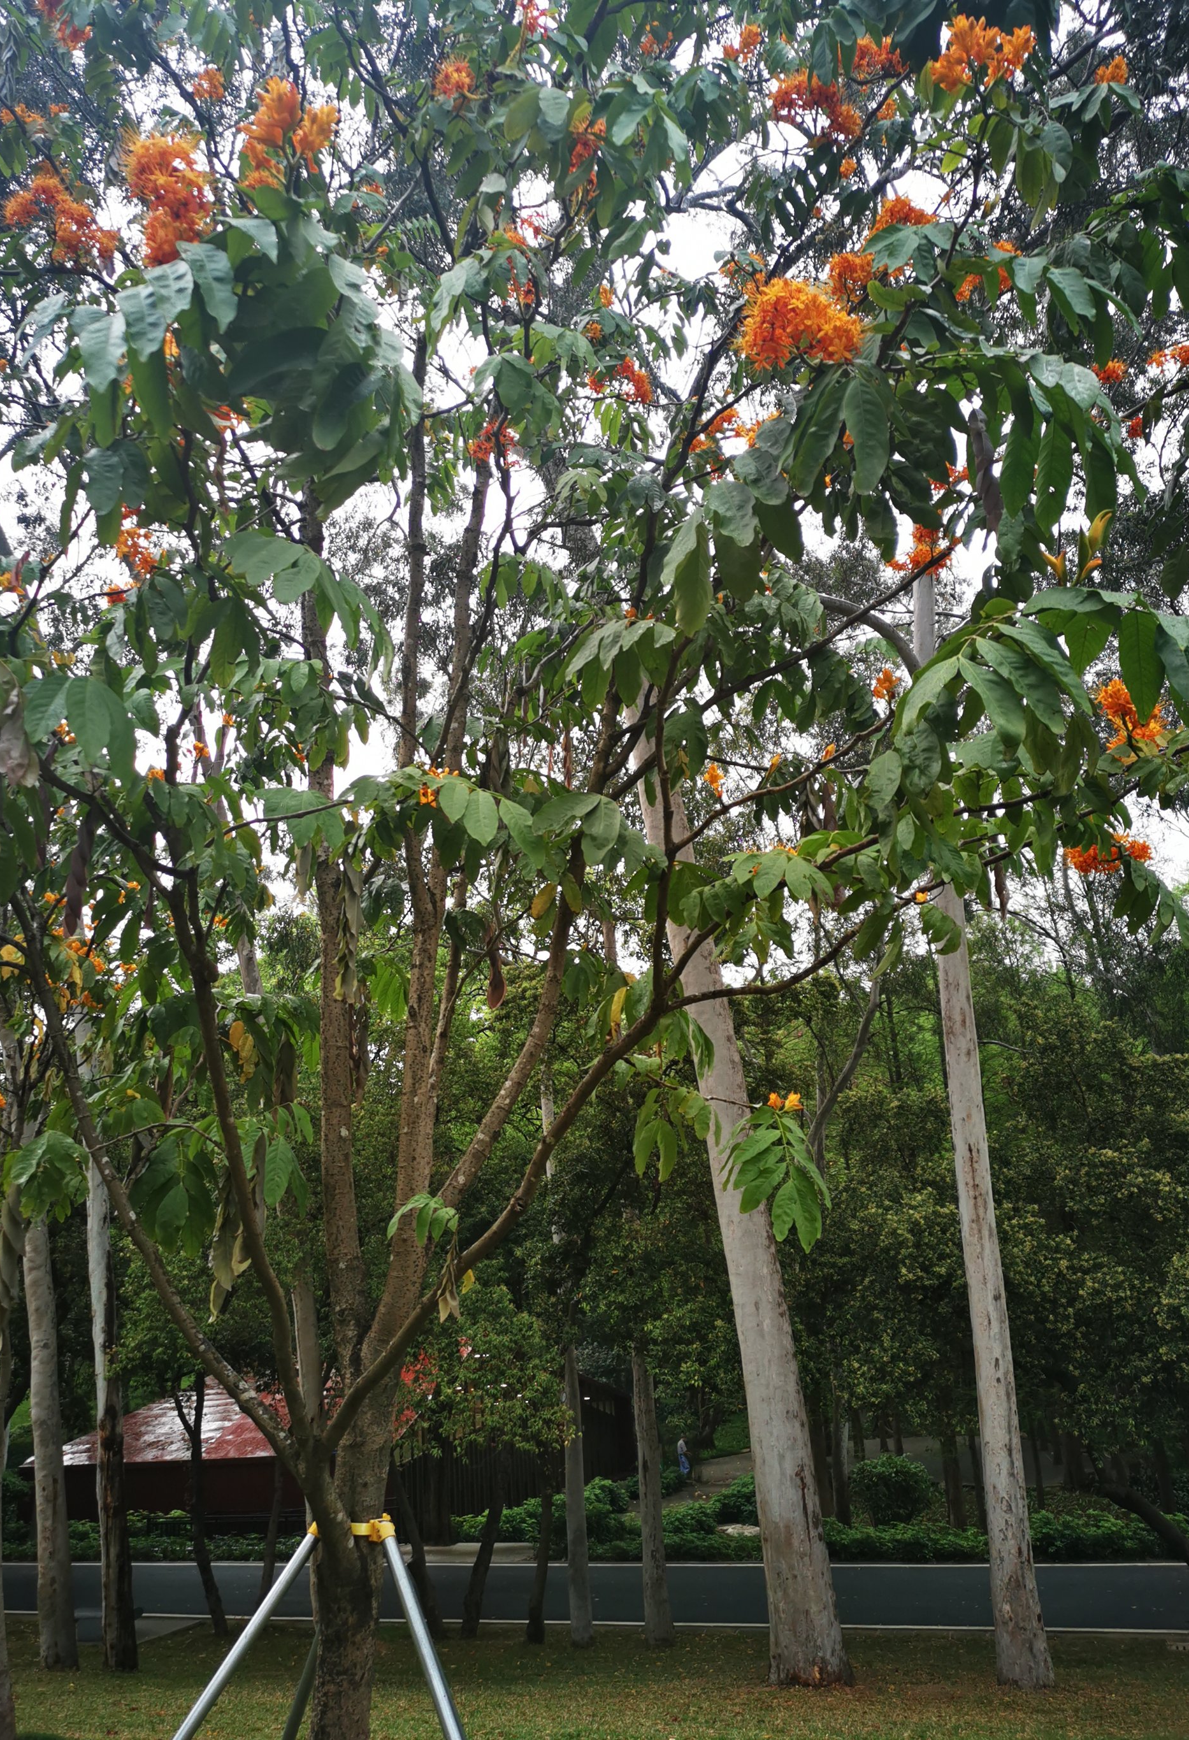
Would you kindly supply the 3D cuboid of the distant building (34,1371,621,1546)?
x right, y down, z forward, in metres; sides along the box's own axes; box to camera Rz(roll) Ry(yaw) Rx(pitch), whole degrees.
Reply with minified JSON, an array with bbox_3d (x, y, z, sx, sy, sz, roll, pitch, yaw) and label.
[{"bbox_3d":[-6.857,16.883,41.493,11.000,4.700,15.900,-10,-21,20],"label":"distant building"}]

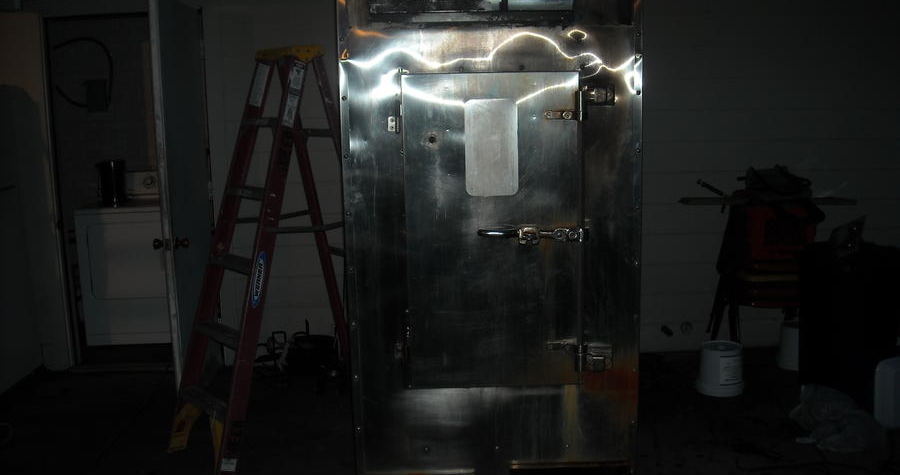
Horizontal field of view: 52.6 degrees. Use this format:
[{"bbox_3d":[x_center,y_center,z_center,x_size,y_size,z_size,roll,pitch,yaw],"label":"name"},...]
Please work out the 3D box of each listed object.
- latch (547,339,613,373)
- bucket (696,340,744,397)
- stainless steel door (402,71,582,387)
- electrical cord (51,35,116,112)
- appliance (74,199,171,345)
[{"bbox_3d":[0.406,0.370,2.850,0.205,0.108,0.060,-1,9,-1],"label":"latch"},{"bbox_3d":[1.392,0.669,4.670,0.235,0.230,0.235,-1,9,0],"label":"bucket"},{"bbox_3d":[0.133,-0.009,2.810,0.545,0.990,0.060,-1,9,-1],"label":"stainless steel door"},{"bbox_3d":[-2.520,-1.124,6.240,0.440,0.500,0.060,-1,9,-1],"label":"electrical cord"},{"bbox_3d":[-1.967,0.155,6.040,0.690,0.950,0.680,-1,9,-1],"label":"appliance"}]

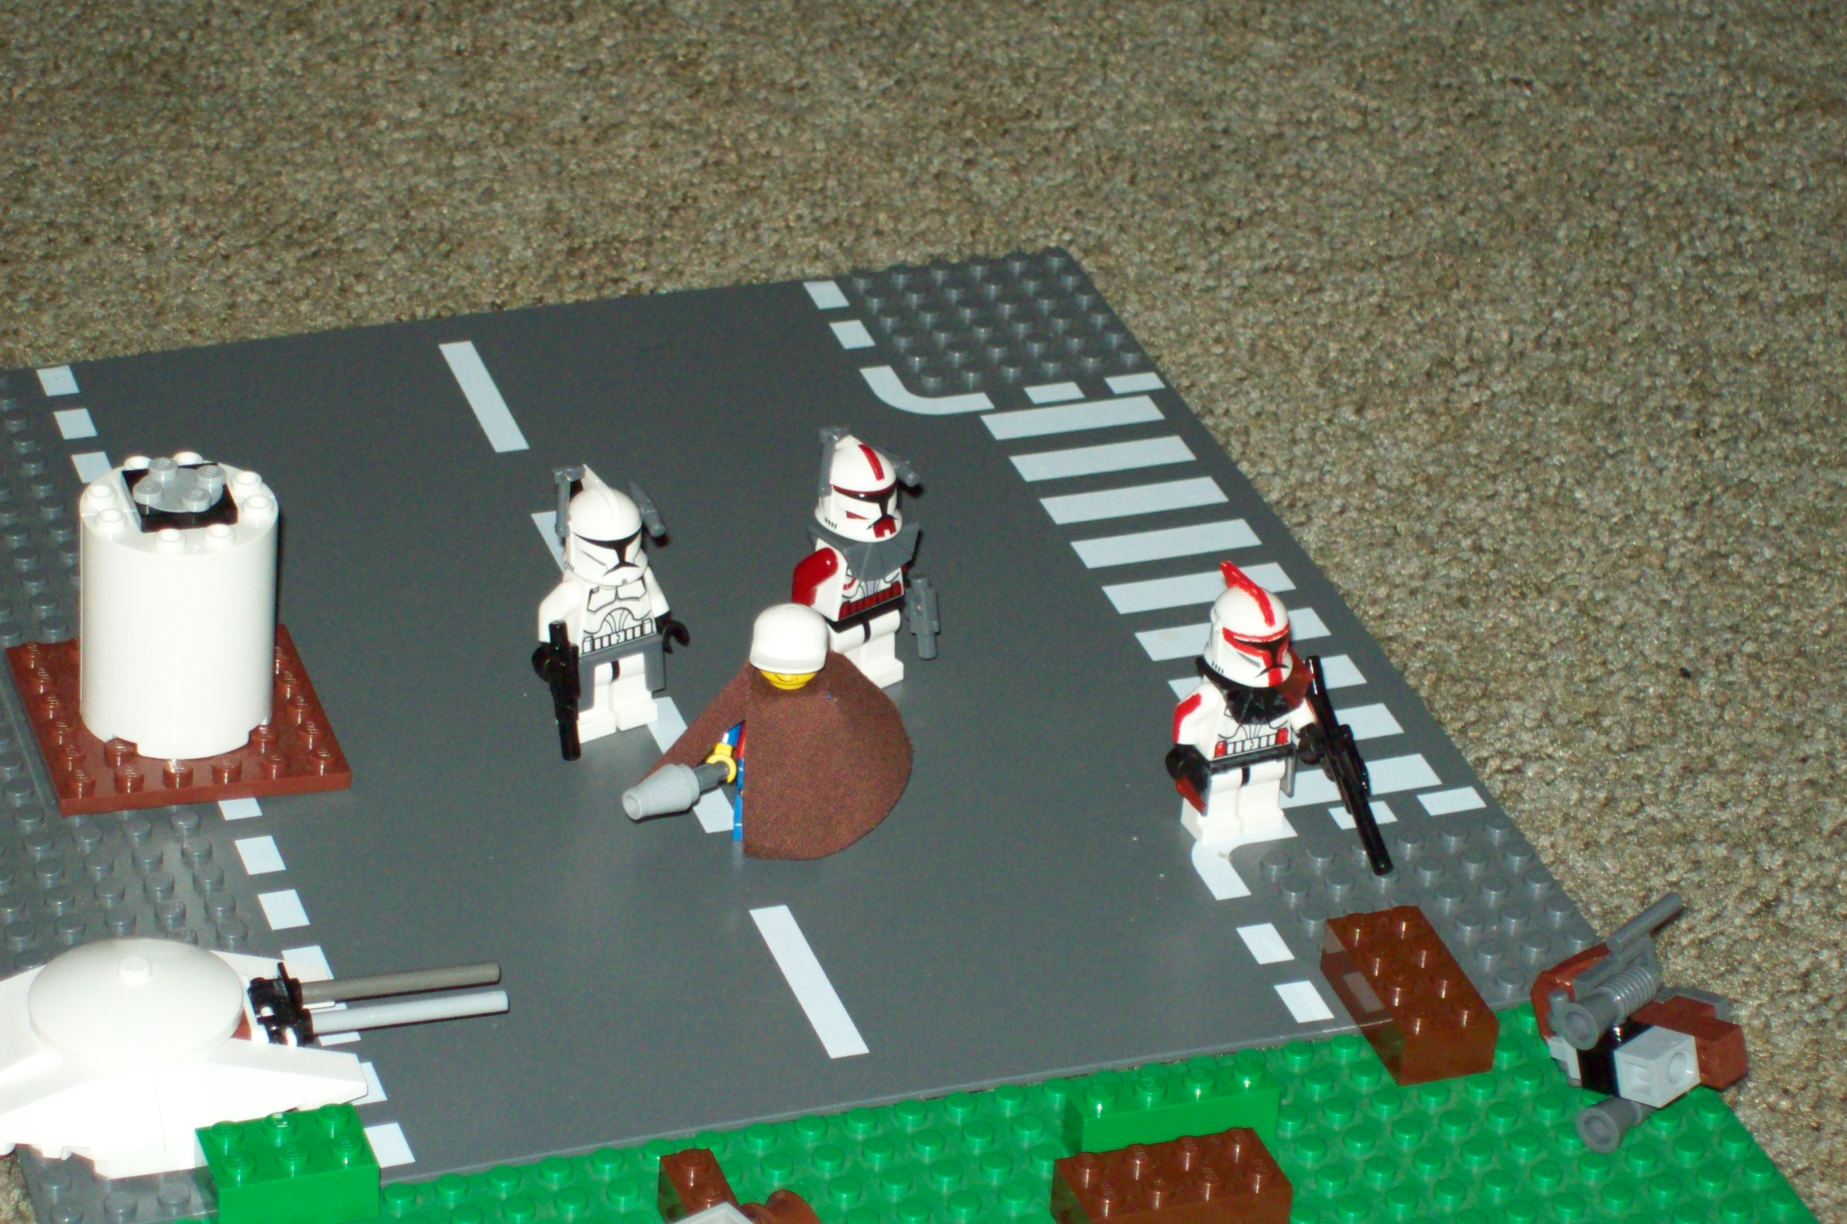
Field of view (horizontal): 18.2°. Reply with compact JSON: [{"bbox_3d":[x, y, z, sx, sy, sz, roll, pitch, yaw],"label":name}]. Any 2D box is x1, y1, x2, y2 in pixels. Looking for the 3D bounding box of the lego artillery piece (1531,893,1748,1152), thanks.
[{"bbox_3d":[0.109,0.062,0.892,0.033,0.025,0.033,-25,25,-37],"label":"lego artillery piece"}]

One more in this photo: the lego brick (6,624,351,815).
[{"bbox_3d":[-0.124,0.017,0.956,0.048,0.005,0.048,-5,32,-18],"label":"lego brick"}]

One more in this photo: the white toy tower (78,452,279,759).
[{"bbox_3d":[-0.122,-0.001,0.945,0.032,0.040,0.032,-5,32,-18],"label":"white toy tower"}]

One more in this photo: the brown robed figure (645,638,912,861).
[{"bbox_3d":[-0.024,0.022,0.934,0.043,0.032,0.022,5,31,2],"label":"brown robed figure"}]

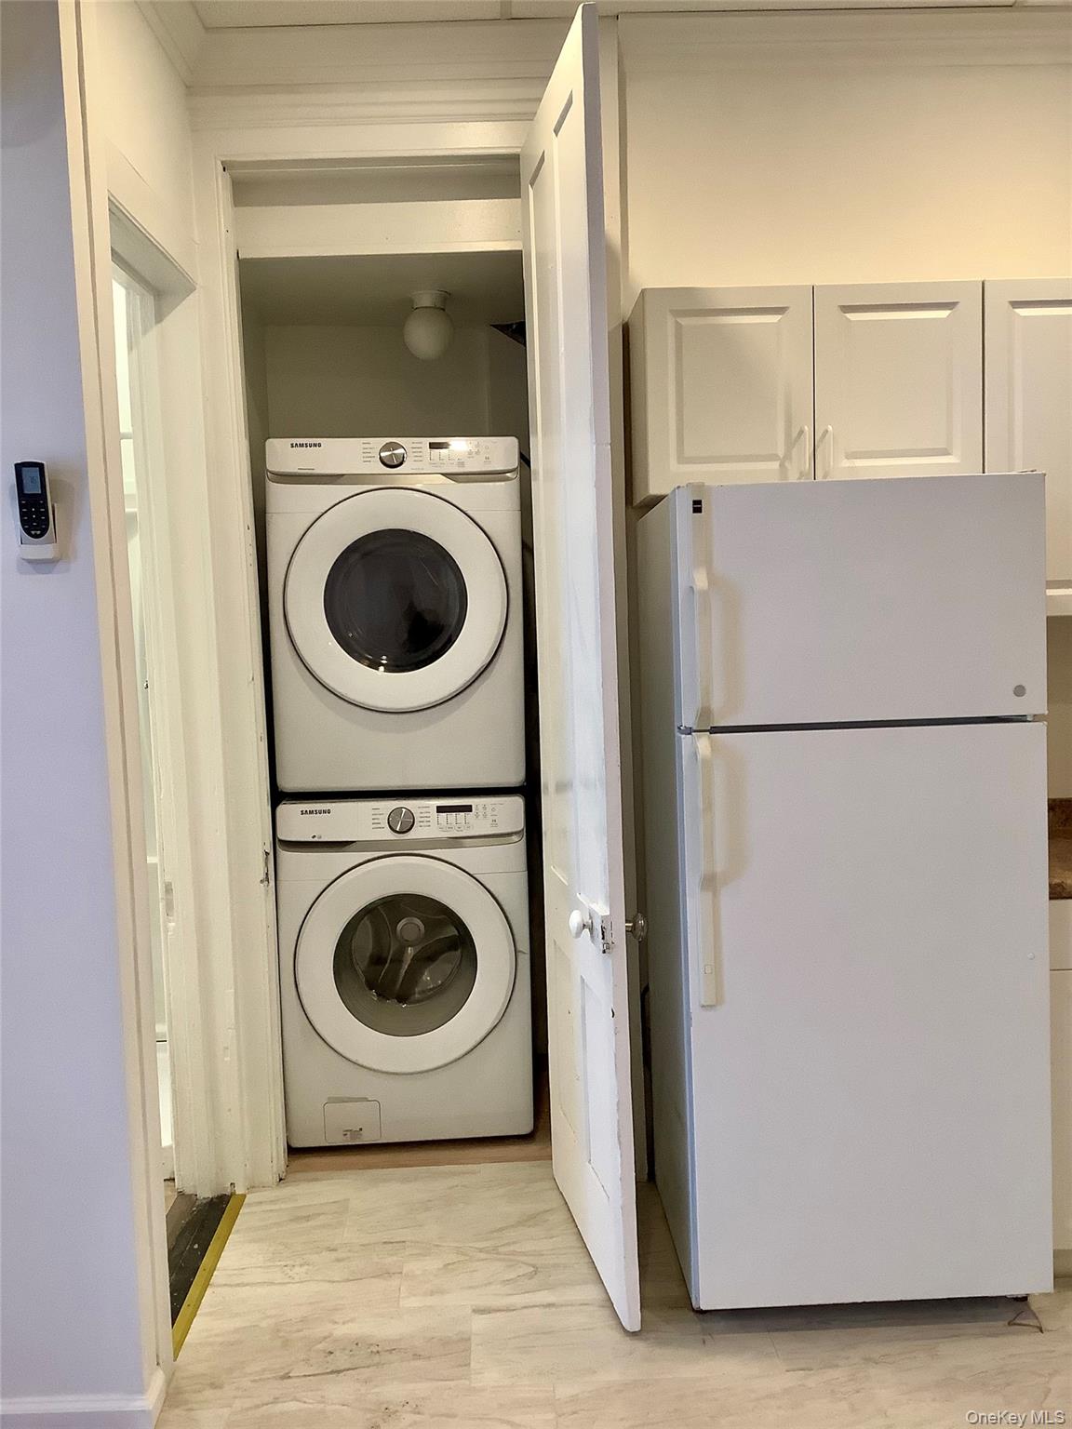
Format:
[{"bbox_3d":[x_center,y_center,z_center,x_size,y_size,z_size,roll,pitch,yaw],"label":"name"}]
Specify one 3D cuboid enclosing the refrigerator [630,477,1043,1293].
[{"bbox_3d":[0.661,0.368,2.927,0.742,1.707,0.746,-2,4,-1],"label":"refrigerator"}]

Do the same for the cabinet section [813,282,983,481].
[{"bbox_3d":[0.820,-0.754,3.063,0.386,0.459,0.327,-1,4,-1],"label":"cabinet section"}]

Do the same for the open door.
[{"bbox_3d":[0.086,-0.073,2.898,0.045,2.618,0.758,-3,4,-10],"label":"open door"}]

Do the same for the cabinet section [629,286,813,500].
[{"bbox_3d":[0.436,-0.745,3.058,0.384,0.459,0.327,-1,4,-1],"label":"cabinet section"}]

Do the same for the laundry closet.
[{"bbox_3d":[-0.371,-0.111,3.752,0.766,2.627,0.876,-2,4,-2],"label":"laundry closet"}]

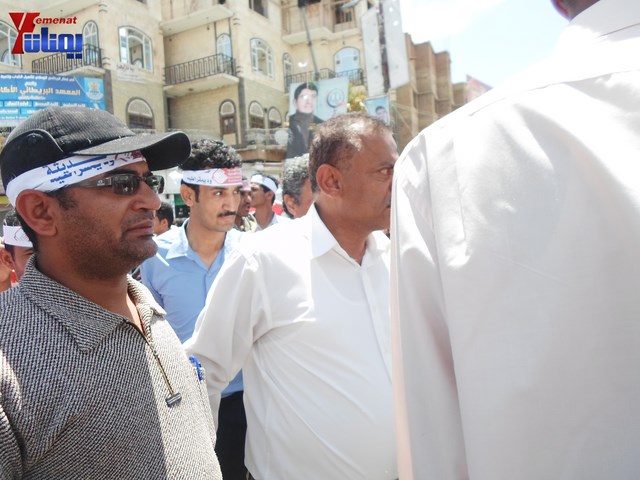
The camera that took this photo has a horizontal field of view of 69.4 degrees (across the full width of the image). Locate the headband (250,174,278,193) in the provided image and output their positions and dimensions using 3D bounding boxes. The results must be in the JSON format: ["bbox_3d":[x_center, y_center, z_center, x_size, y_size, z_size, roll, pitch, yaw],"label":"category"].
[{"bbox_3d":[-0.382,-0.366,3.150,0.168,0.060,0.195,-2,-27,47],"label":"headband"}]

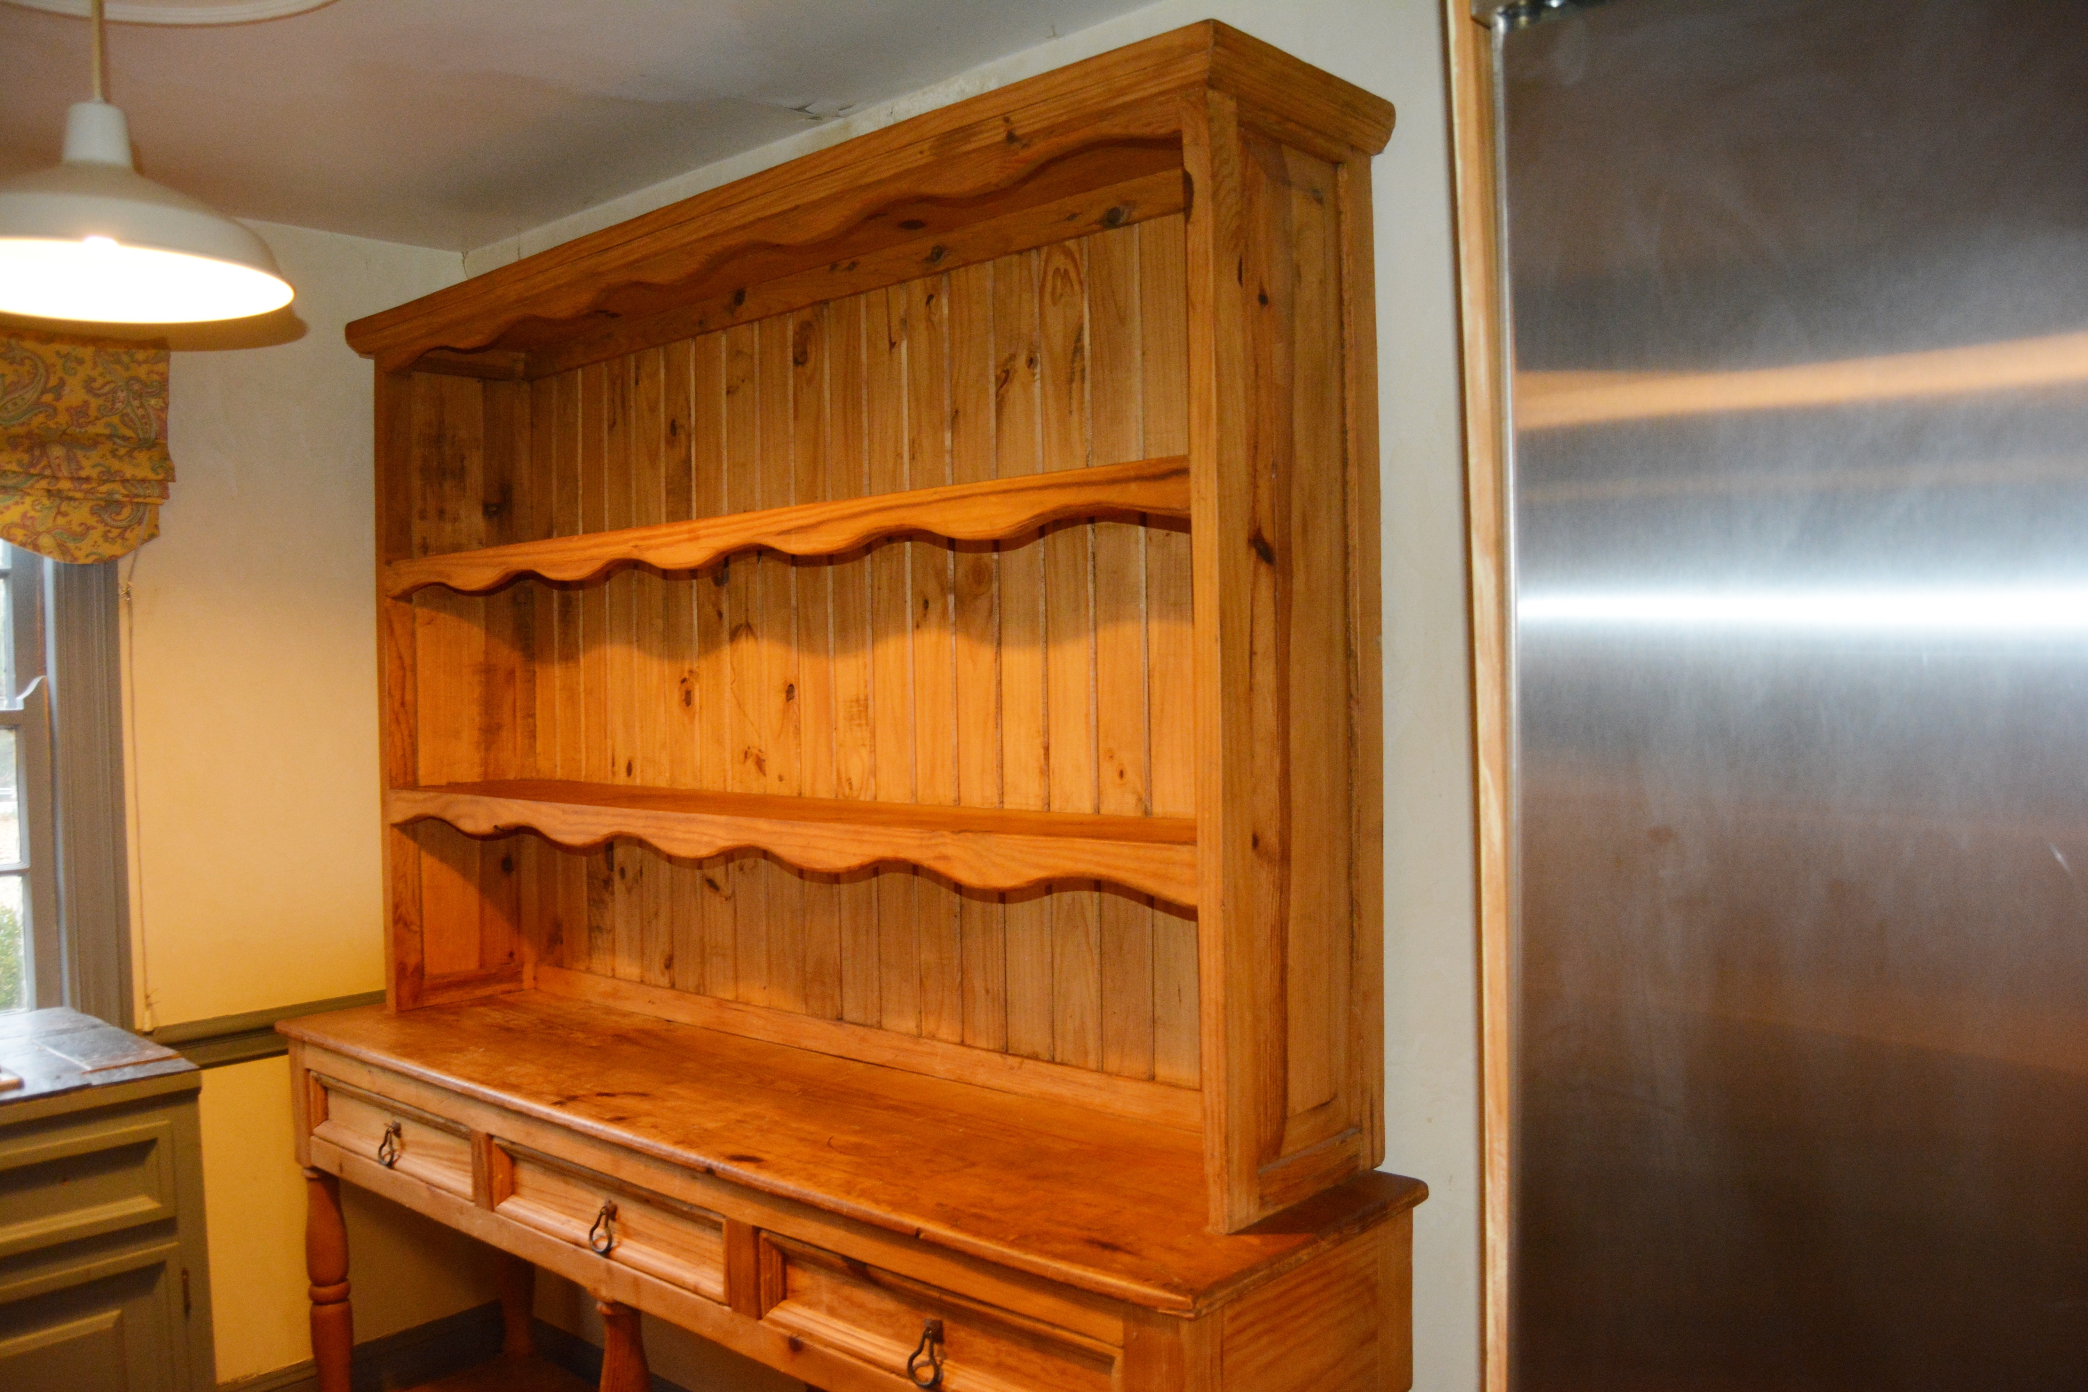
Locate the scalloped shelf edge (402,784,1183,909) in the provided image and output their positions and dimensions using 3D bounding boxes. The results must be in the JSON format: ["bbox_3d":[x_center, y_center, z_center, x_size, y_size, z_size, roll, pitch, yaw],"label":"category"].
[{"bbox_3d":[-0.410,0.192,2.300,1.762,0.068,0.273,0,1,41],"label":"scalloped shelf edge"}]

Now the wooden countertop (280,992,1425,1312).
[{"bbox_3d":[-0.447,0.568,2.259,1.975,0.025,0.459,0,1,41],"label":"wooden countertop"}]

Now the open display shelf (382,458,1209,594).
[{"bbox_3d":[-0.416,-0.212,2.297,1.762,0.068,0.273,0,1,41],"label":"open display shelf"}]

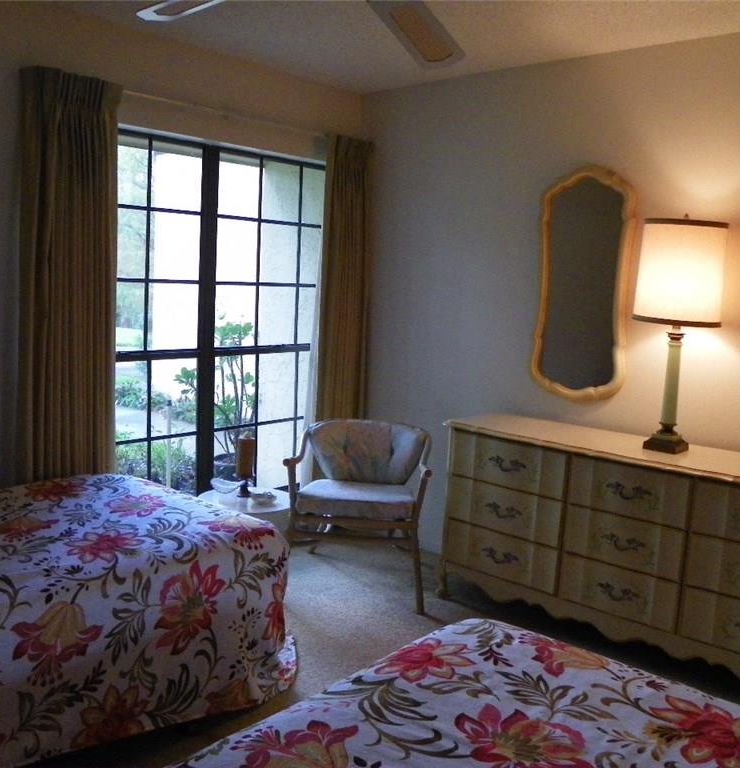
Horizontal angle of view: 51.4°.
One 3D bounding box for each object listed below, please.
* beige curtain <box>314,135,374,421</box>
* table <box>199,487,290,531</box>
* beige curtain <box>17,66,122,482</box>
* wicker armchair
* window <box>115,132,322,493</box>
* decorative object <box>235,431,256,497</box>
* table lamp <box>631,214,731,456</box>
[{"bbox_3d":[-0.152,-0.228,4.184,0.143,2.116,0.329,10,11,43],"label":"beige curtain"},{"bbox_3d":[-0.559,0.731,3.484,0.429,0.429,0.429,10,11,43],"label":"table"},{"bbox_3d":[-1.193,-0.124,3.101,0.143,2.116,0.343,10,11,43],"label":"beige curtain"},{"bbox_3d":[-0.025,0.572,3.651,0.658,0.744,0.615,3,8,8],"label":"wicker armchair"},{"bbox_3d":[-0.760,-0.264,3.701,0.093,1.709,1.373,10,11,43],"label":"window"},{"bbox_3d":[-0.558,0.365,3.480,0.094,0.297,0.094,2,8,0],"label":"decorative object"},{"bbox_3d":[1.211,-0.195,3.025,0.325,0.915,0.325,9,10,41],"label":"table lamp"}]

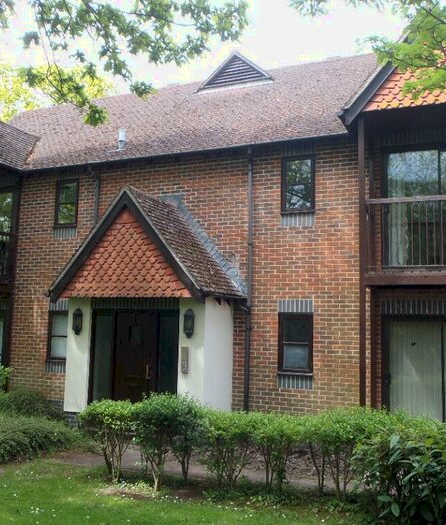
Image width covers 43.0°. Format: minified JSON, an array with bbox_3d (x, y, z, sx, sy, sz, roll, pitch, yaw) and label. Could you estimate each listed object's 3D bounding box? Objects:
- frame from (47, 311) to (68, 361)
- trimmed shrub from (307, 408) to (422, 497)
[{"bbox_3d":[-3.305,1.505,11.590,0.600,1.010,0.090,-2,-7,23],"label":"frame"},{"bbox_3d":[1.577,2.141,6.308,1.250,0.940,0.800,-2,-7,23],"label":"trimmed shrub"}]

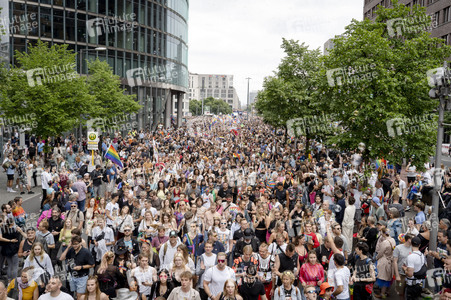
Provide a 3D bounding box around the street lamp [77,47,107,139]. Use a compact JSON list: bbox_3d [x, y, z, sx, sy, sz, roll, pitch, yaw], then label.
[{"bbox_3d":[-9.403,-3.084,31.412,1.900,8.260,0.350,1,5,-2],"label":"street lamp"}]

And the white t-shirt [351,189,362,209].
[{"bbox_3d":[4.464,1.663,14.872,0.440,0.680,0.270,-1,6,-24],"label":"white t-shirt"}]

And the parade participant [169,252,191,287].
[{"bbox_3d":[-0.851,2.683,7.931,0.480,1.670,0.330,1,5,-6],"label":"parade participant"}]

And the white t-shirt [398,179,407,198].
[{"bbox_3d":[6.902,1.500,17.064,0.260,0.700,0.380,-4,7,-45],"label":"white t-shirt"}]

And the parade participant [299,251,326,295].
[{"bbox_3d":[1.498,2.591,7.696,0.470,1.680,0.360,2,5,7],"label":"parade participant"}]

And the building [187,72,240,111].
[{"bbox_3d":[-12.486,-50.773,406.623,46.000,35.000,40.000,2,5,2],"label":"building"}]

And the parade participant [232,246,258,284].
[{"bbox_3d":[0.353,2.537,7.776,0.500,1.730,0.380,1,5,1],"label":"parade participant"}]

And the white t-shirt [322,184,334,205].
[{"bbox_3d":[3.691,1.605,15.700,0.450,0.660,0.280,4,6,25],"label":"white t-shirt"}]

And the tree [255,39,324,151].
[{"bbox_3d":[4.645,-2.471,27.500,4.800,8.500,4.800,1,5,0],"label":"tree"}]

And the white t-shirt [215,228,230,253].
[{"bbox_3d":[-0.055,2.004,9.594,0.410,0.600,0.250,1,5,0],"label":"white t-shirt"}]

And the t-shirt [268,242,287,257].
[{"bbox_3d":[1.105,2.287,9.170,0.480,0.640,0.280,2,5,7],"label":"t-shirt"}]

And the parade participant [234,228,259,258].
[{"bbox_3d":[0.419,2.447,8.792,0.520,1.780,0.360,2,5,6],"label":"parade participant"}]

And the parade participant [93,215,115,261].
[{"bbox_3d":[-2.680,2.313,9.600,0.500,1.750,0.380,1,5,-1],"label":"parade participant"}]

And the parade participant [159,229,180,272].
[{"bbox_3d":[-1.071,2.523,8.905,0.550,1.800,0.360,1,5,-7],"label":"parade participant"}]

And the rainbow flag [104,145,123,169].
[{"bbox_3d":[-4.899,0.300,19.600,0.940,0.640,0.180,30,0,-12],"label":"rainbow flag"}]

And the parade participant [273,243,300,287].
[{"bbox_3d":[1.066,2.525,7.667,0.530,1.800,0.380,2,5,12],"label":"parade participant"}]

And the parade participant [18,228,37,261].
[{"bbox_3d":[-3.859,2.383,8.641,0.520,1.730,0.380,-3,6,-38],"label":"parade participant"}]

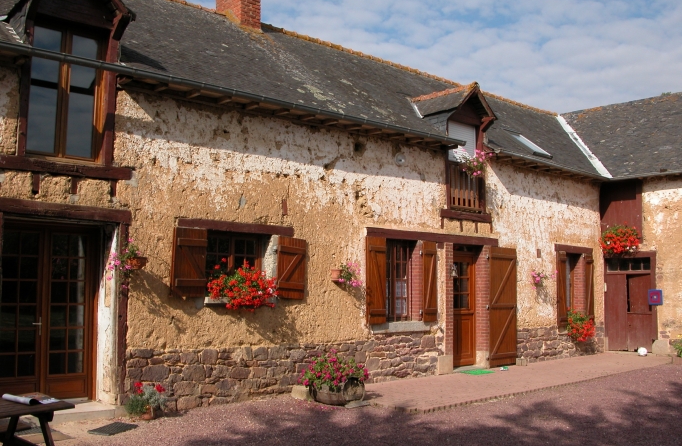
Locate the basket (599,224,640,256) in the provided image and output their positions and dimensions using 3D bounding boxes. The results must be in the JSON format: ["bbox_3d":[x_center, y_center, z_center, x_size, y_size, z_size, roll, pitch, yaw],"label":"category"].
[{"bbox_3d":[6.543,0.385,16.209,0.460,0.710,0.920,5,-6,-42],"label":"basket"}]

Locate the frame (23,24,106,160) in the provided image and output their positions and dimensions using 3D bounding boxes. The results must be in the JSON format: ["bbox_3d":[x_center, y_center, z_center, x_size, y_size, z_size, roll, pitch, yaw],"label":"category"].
[{"bbox_3d":[-3.297,-1.554,8.355,0.920,1.600,0.120,5,-8,-41],"label":"frame"}]

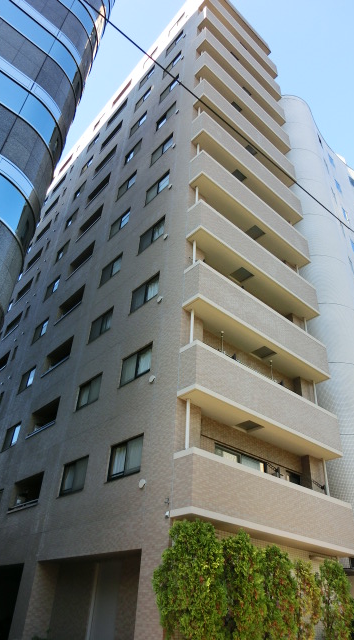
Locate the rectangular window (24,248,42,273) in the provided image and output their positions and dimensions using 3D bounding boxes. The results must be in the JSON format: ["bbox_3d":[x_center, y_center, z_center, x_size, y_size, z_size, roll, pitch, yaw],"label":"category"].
[{"bbox_3d":[-10.161,-4.134,31.701,0.200,1.050,2.390,29,-43,-31],"label":"rectangular window"}]

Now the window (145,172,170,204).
[{"bbox_3d":[-0.843,-5.602,19.042,0.150,1.030,1.530,29,-44,-30],"label":"window"}]

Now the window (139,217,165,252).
[{"bbox_3d":[-0.955,-3.225,17.100,0.150,1.004,1.543,29,-43,-31],"label":"window"}]

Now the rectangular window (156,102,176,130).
[{"bbox_3d":[-0.530,-10.102,22.126,0.150,1.004,1.543,29,-43,-31],"label":"rectangular window"}]

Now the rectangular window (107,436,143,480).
[{"bbox_3d":[-1.388,3.744,12.038,0.150,1.004,1.543,29,-43,-31],"label":"rectangular window"}]

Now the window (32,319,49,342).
[{"bbox_3d":[-7.119,0.640,23.323,0.200,1.050,1.510,29,-43,-31],"label":"window"}]

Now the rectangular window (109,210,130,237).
[{"bbox_3d":[-2.674,-4.459,20.831,0.150,1.016,1.508,29,-44,-30],"label":"rectangular window"}]

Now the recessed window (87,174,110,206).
[{"bbox_3d":[-4.535,-7.633,26.478,0.300,0.992,2.394,29,-44,-30],"label":"recessed window"}]

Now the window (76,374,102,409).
[{"bbox_3d":[-3.042,2.540,15.471,0.150,1.004,1.543,29,-43,-31],"label":"window"}]

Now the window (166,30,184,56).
[{"bbox_3d":[-0.127,-17.315,27.727,0.150,1.030,1.530,29,-44,-30],"label":"window"}]

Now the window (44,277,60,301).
[{"bbox_3d":[-6.976,-1.783,25.043,0.150,1.005,1.405,29,-44,-30],"label":"window"}]

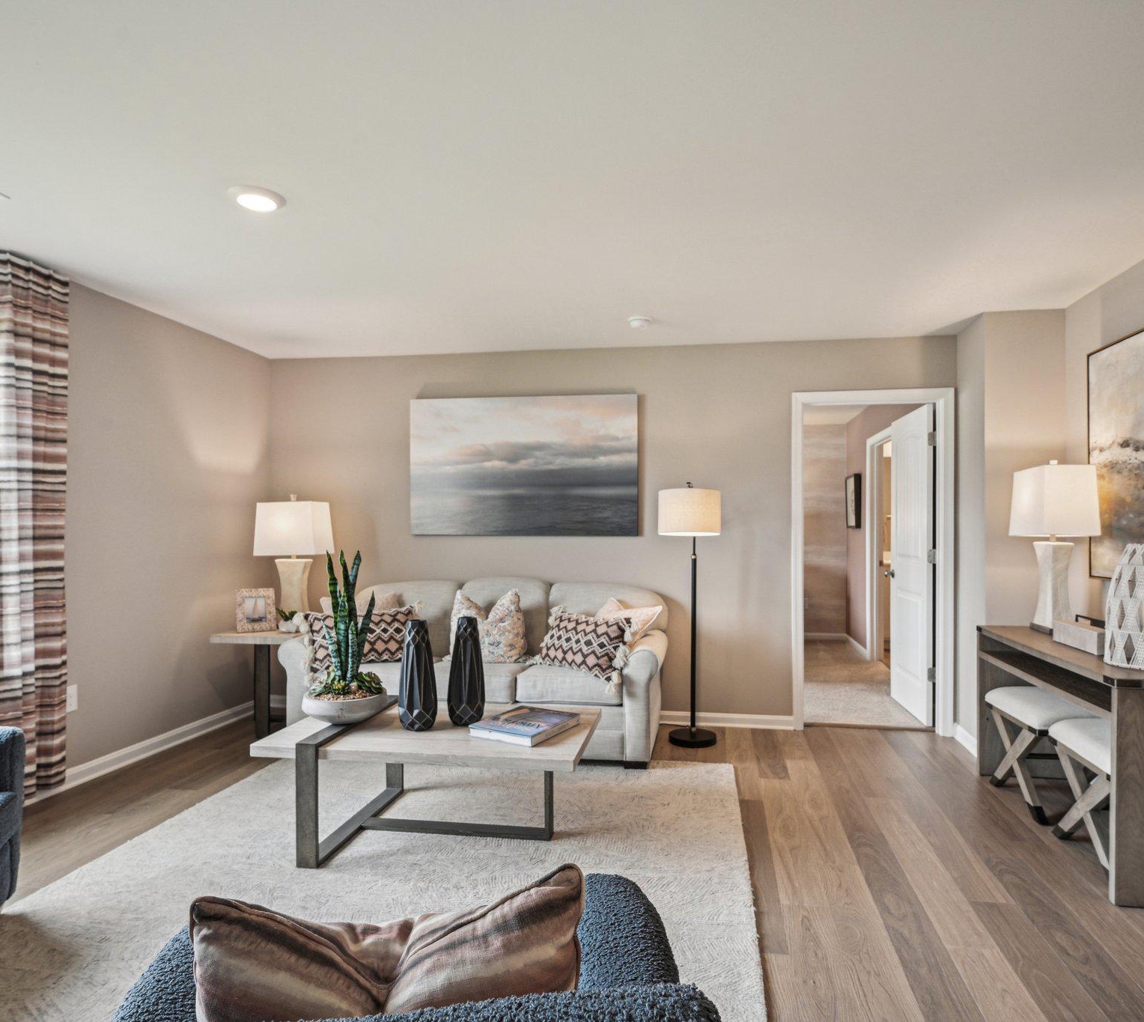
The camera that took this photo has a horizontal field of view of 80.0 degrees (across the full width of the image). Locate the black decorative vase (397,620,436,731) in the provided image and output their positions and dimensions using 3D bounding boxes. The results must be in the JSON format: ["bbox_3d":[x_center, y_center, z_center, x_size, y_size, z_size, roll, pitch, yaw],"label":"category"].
[{"bbox_3d":[-0.634,0.671,2.801,0.157,0.440,0.157,0,-1,11],"label":"black decorative vase"}]

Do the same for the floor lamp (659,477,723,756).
[{"bbox_3d":[0.721,0.605,4.090,0.380,1.540,0.380,0,-1,11],"label":"floor lamp"}]

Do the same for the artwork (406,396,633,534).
[{"bbox_3d":[-0.330,-0.293,4.505,1.523,0.917,0.040,0,-1,8],"label":"artwork"}]

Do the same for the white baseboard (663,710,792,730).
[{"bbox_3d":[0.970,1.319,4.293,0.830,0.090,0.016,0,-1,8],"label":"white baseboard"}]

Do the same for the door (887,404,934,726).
[{"bbox_3d":[2.330,0.358,4.692,0.040,2.030,0.745,0,-1,8],"label":"door"}]

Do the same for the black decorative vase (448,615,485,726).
[{"bbox_3d":[-0.422,0.654,2.797,0.152,0.437,0.152,0,-1,11],"label":"black decorative vase"}]

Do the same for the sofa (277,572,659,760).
[{"bbox_3d":[-0.533,0.900,4.165,2.200,0.950,0.880,0,-1,9],"label":"sofa"}]

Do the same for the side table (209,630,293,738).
[{"bbox_3d":[-1.804,1.053,4.295,0.580,0.607,0.630,0,-1,10],"label":"side table"}]

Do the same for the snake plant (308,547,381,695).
[{"bbox_3d":[-0.940,0.469,2.852,0.300,0.625,0.280,0,-1,11],"label":"snake plant"}]

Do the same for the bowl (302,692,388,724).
[{"bbox_3d":[-0.977,0.837,2.919,0.355,0.113,0.355,0,-1,0],"label":"bowl"}]

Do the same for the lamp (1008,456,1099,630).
[{"bbox_3d":[2.389,0.173,3.384,0.235,0.850,0.400,0,-1,11],"label":"lamp"}]

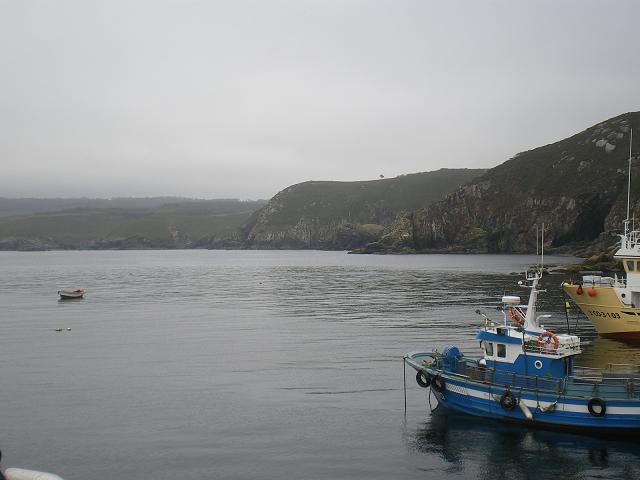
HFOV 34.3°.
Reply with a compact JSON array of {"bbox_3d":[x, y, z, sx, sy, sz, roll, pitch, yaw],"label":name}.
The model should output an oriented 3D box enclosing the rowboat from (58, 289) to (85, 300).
[{"bbox_3d":[-28.264,6.120,118.000,3.200,1.050,1.400,0,0,-33],"label":"rowboat"}]

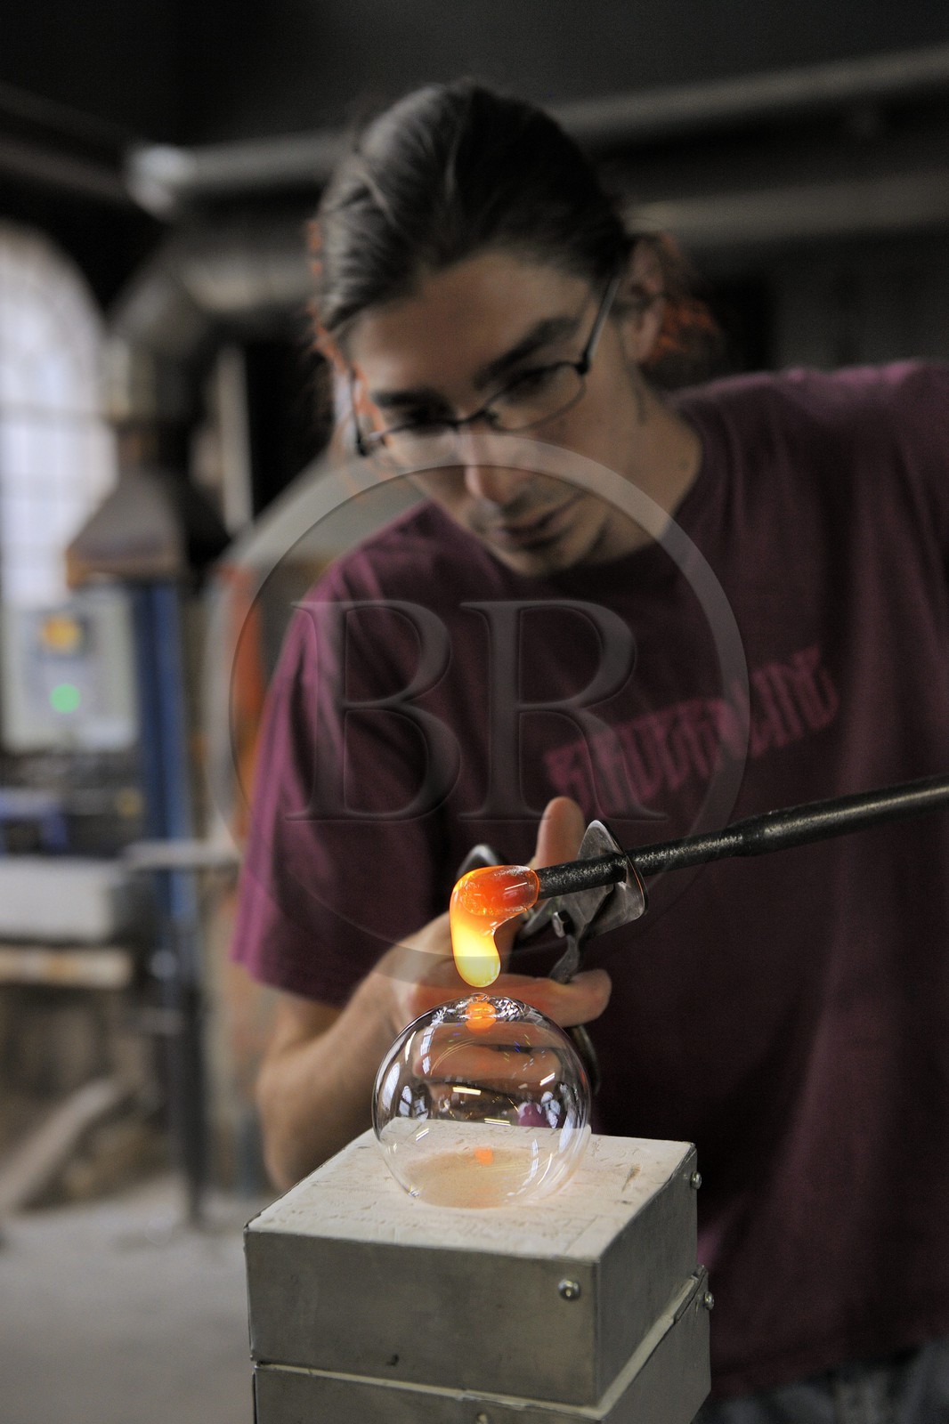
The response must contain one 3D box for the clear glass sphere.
[{"bbox_3d":[0.003,0.164,0.798,0.091,0.090,0.091,-2,7,0],"label":"clear glass sphere"}]

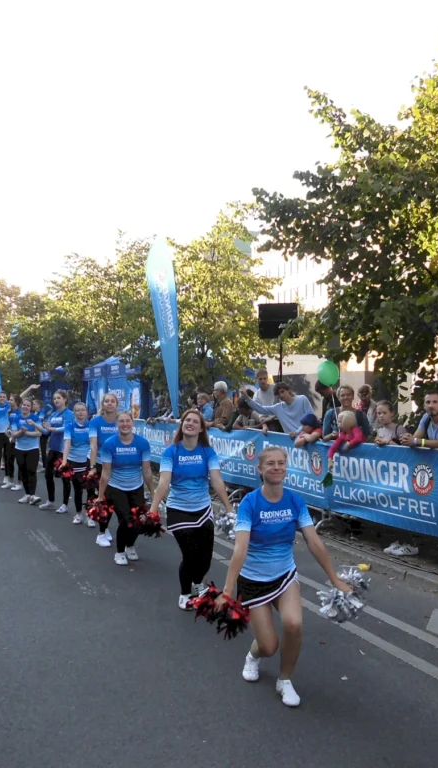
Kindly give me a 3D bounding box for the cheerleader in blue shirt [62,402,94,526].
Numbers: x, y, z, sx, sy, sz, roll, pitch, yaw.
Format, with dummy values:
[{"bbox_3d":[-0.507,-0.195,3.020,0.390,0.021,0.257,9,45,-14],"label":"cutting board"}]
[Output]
[{"bbox_3d":[-1.802,0.993,9.733,0.460,1.517,0.420,1,-1,-7],"label":"cheerleader in blue shirt"}]

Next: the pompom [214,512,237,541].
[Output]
[{"bbox_3d":[0.057,1.075,5.800,0.210,0.220,0.210,0,-1,0],"label":"pompom"}]

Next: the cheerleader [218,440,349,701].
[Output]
[{"bbox_3d":[0.353,0.993,4.101,0.680,1.318,0.620,1,-1,-1],"label":"cheerleader"}]

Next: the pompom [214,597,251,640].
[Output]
[{"bbox_3d":[0.072,1.250,4.100,0.210,0.235,0.210,0,-1,0],"label":"pompom"}]

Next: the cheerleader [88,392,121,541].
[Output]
[{"bbox_3d":[-1.178,0.900,8.200,0.500,1.620,0.450,0,-1,-6],"label":"cheerleader"}]

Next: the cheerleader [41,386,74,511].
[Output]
[{"bbox_3d":[-2.299,0.931,10.835,0.450,1.679,0.430,0,-2,38],"label":"cheerleader"}]

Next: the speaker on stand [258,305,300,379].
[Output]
[{"bbox_3d":[1.014,0.198,13.000,0.680,3.130,0.550,0,-1,12],"label":"speaker on stand"}]

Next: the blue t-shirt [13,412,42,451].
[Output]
[{"bbox_3d":[-2.793,0.699,11.200,0.430,0.560,0.300,0,-1,-10],"label":"blue t-shirt"}]

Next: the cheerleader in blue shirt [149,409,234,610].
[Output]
[{"bbox_3d":[-0.210,0.930,5.880,0.650,1.510,0.520,0,-1,-2],"label":"cheerleader in blue shirt"}]

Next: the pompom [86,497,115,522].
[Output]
[{"bbox_3d":[-1.119,1.184,7.200,0.260,0.240,0.250,1,-1,-6],"label":"pompom"}]

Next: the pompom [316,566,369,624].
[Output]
[{"bbox_3d":[0.639,1.094,3.980,0.270,0.280,0.260,1,-1,-6],"label":"pompom"}]

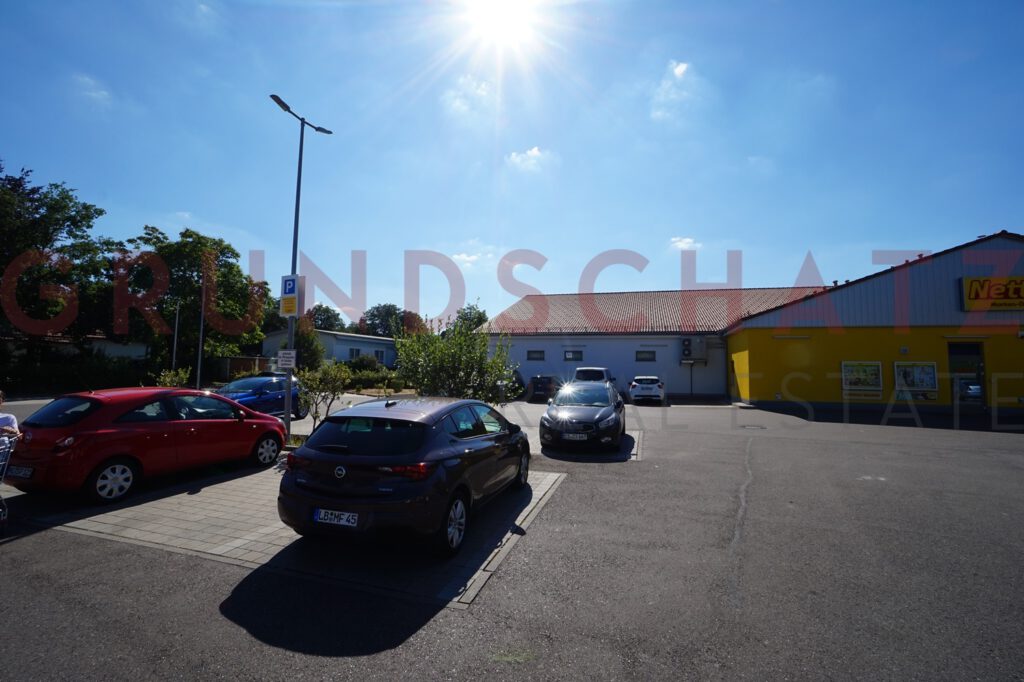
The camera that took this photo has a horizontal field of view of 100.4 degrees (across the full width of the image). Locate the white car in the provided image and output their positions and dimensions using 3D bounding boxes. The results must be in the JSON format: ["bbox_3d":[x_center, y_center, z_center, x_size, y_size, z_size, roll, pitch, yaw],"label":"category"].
[{"bbox_3d":[7.796,2.894,24.568,1.760,1.460,4.000,0,-4,17],"label":"white car"}]

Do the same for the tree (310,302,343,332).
[{"bbox_3d":[-28.715,0.052,65.118,6.000,11.649,6.000,2,-4,-24],"label":"tree"}]

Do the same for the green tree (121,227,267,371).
[{"bbox_3d":[-22.769,-2.232,30.197,8.800,11.699,8.800,4,-5,-37],"label":"green tree"}]

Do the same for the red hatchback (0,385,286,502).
[{"bbox_3d":[-5.842,1.579,7.384,1.740,1.488,4.000,0,-4,17],"label":"red hatchback"}]

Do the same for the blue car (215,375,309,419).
[{"bbox_3d":[-8.675,1.990,14.395,1.780,1.500,4.150,0,-4,15],"label":"blue car"}]

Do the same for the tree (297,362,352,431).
[{"bbox_3d":[-4.537,1.526,10.320,1.300,1.980,1.250,2,-4,-23],"label":"tree"}]

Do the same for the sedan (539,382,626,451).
[{"bbox_3d":[2.126,1.956,11.697,1.800,1.480,4.450,0,-4,17],"label":"sedan"}]

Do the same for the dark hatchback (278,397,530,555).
[{"bbox_3d":[-0.999,1.550,5.981,1.840,1.485,4.370,0,-4,17],"label":"dark hatchback"}]

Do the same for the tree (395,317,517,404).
[{"bbox_3d":[-1.284,0.998,9.453,2.650,3.011,2.500,1,-4,-8],"label":"tree"}]

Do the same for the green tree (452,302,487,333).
[{"bbox_3d":[-5.458,0.302,55.098,5.000,10.378,5.000,1,-4,-6],"label":"green tree"}]

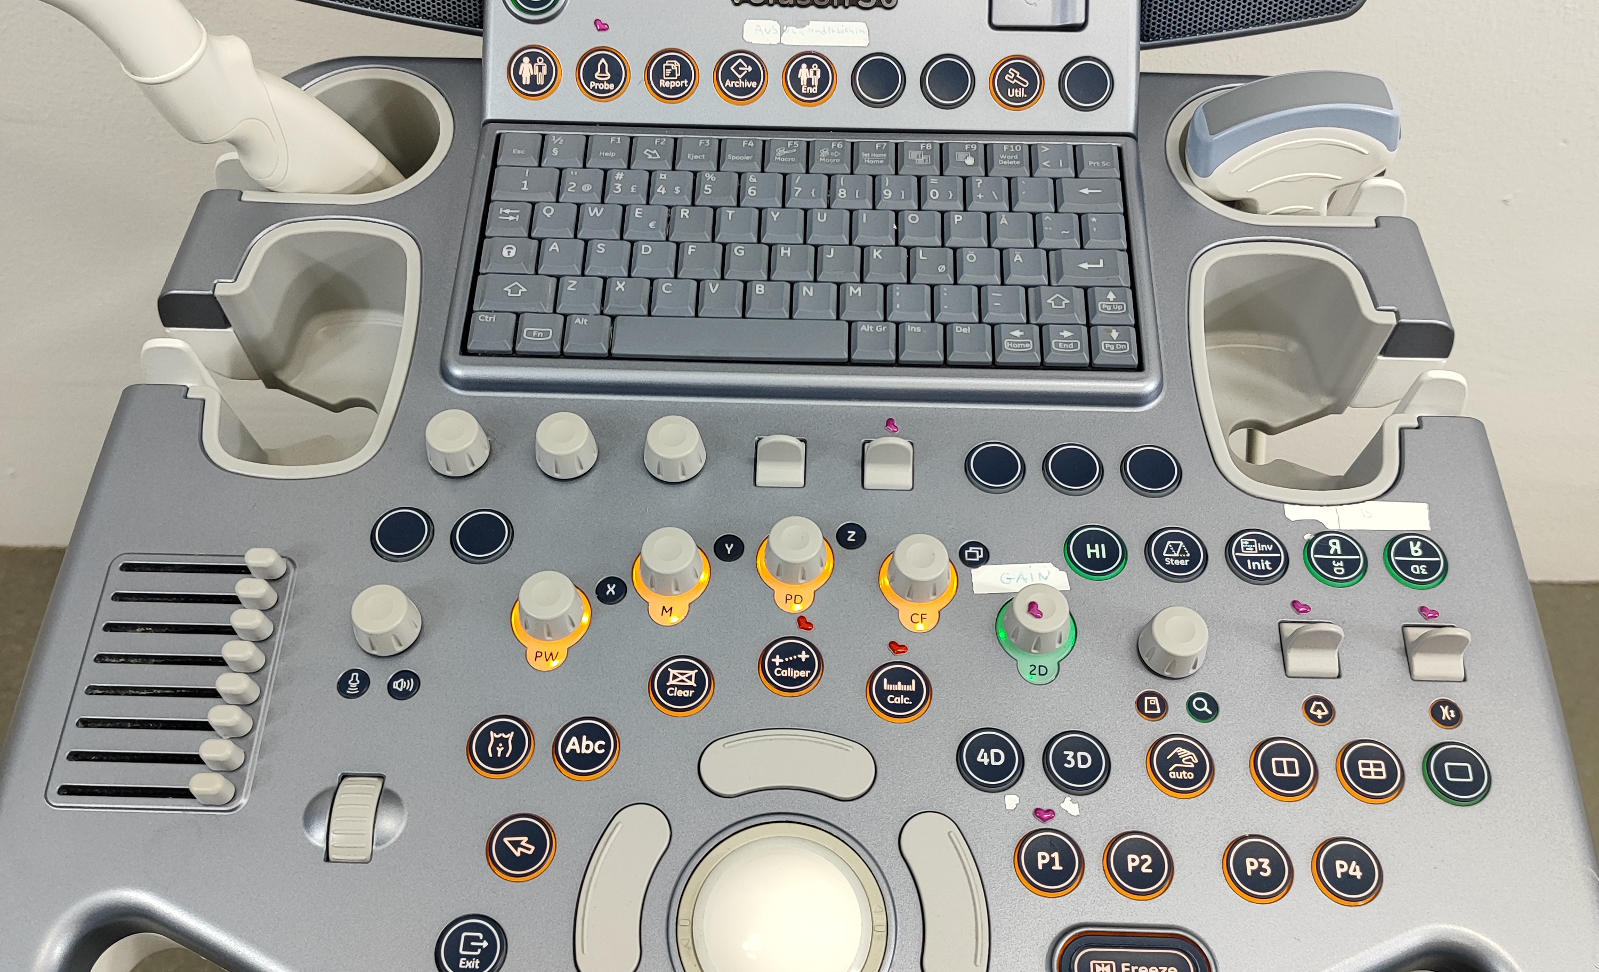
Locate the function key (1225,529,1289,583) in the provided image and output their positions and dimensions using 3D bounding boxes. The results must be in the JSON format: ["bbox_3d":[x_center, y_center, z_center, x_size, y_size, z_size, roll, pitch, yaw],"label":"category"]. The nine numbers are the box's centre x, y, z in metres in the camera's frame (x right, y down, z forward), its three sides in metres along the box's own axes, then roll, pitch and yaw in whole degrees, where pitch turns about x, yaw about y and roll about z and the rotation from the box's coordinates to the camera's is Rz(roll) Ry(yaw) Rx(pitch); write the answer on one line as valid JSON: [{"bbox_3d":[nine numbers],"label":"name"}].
[{"bbox_3d":[0.155,0.024,0.501,0.020,0.003,0.020,1,61,0],"label":"function key"}]

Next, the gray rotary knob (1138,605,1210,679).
[{"bbox_3d":[0.122,0.050,0.481,0.022,0.013,0.022,1,61,0],"label":"gray rotary knob"}]

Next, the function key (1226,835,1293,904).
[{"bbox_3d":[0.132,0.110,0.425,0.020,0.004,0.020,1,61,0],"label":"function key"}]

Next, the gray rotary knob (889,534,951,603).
[{"bbox_3d":[0.041,0.027,0.493,0.021,0.012,0.021,1,61,0],"label":"gray rotary knob"}]

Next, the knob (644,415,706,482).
[{"bbox_3d":[-0.044,-0.014,0.516,0.022,0.013,0.022,1,61,0],"label":"knob"}]

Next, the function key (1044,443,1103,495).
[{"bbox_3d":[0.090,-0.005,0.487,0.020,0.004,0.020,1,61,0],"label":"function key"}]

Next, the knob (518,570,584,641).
[{"bbox_3d":[-0.077,0.036,0.459,0.020,0.012,0.020,1,61,0],"label":"knob"}]

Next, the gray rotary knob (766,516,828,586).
[{"bbox_3d":[-0.001,0.021,0.497,0.021,0.012,0.021,1,61,0],"label":"gray rotary knob"}]

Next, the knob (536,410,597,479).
[{"bbox_3d":[-0.078,-0.014,0.487,0.020,0.013,0.020,1,61,0],"label":"knob"}]

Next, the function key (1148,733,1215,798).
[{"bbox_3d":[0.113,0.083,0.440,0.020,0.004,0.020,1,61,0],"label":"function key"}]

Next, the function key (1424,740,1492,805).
[{"bbox_3d":[0.206,0.090,0.464,0.020,0.003,0.020,1,61,0],"label":"function key"}]

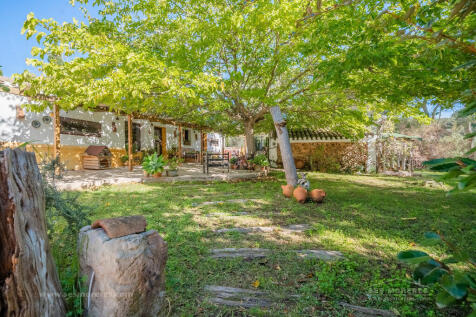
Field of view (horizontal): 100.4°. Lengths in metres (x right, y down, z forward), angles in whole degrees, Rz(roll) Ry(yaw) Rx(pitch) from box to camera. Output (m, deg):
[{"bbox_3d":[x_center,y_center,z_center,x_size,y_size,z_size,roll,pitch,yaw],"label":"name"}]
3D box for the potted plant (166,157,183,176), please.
[{"bbox_3d":[-2.081,0.262,6.500,0.500,0.620,0.480,0,1,0],"label":"potted plant"}]

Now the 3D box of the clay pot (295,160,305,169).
[{"bbox_3d":[3.584,0.348,11.500,0.520,0.500,0.520,0,1,0],"label":"clay pot"}]

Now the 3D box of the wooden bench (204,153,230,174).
[{"bbox_3d":[-0.813,0.172,7.600,0.980,0.800,0.500,0,1,-24],"label":"wooden bench"}]

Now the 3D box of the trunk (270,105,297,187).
[{"bbox_3d":[1.253,-0.327,5.400,0.280,2.200,0.280,-12,1,-6],"label":"trunk"}]

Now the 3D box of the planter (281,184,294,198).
[{"bbox_3d":[1.135,0.749,4.500,0.290,0.300,0.260,0,1,0],"label":"planter"}]

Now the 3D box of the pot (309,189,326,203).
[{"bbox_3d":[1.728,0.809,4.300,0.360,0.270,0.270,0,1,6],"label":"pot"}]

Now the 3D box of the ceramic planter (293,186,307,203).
[{"bbox_3d":[1.329,0.787,4.250,0.280,0.350,0.280,0,1,0],"label":"ceramic planter"}]

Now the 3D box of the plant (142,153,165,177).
[{"bbox_3d":[-2.685,0.200,6.300,0.680,0.750,0.650,0,1,0],"label":"plant"}]

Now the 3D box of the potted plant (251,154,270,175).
[{"bbox_3d":[0.874,0.221,7.700,0.720,0.720,0.680,0,1,0],"label":"potted plant"}]

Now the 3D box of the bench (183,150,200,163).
[{"bbox_3d":[-3.119,-0.101,13.300,0.500,0.800,1.200,1,1,41],"label":"bench"}]

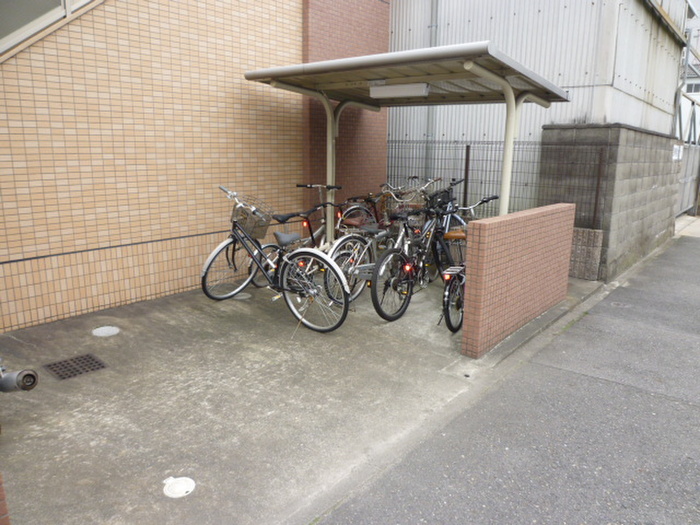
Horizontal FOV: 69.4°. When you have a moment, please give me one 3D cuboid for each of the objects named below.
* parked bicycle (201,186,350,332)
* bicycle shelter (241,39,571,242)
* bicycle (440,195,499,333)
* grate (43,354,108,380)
[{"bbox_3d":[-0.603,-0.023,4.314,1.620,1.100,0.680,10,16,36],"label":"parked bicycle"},{"bbox_3d":[0.595,-0.713,5.050,2.450,2.220,2.080,11,17,40],"label":"bicycle shelter"},{"bbox_3d":[1.144,-0.017,4.674,0.560,1.060,1.500,8,15,30],"label":"bicycle"},{"bbox_3d":[-1.879,0.727,3.476,0.310,0.025,0.305,11,17,40],"label":"grate"}]

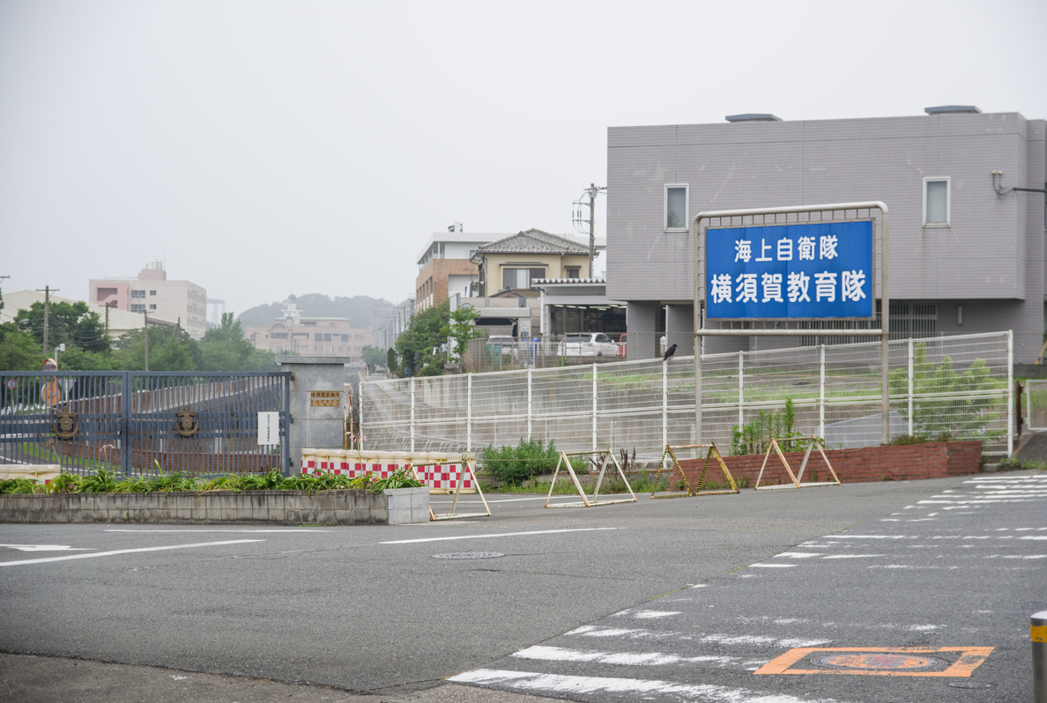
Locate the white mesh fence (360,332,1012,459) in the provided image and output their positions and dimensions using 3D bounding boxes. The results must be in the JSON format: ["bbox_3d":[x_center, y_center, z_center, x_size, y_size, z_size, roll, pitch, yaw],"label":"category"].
[{"bbox_3d":[1.980,1.130,41.070,0.100,2.050,18.100,0,-3,-38],"label":"white mesh fence"}]

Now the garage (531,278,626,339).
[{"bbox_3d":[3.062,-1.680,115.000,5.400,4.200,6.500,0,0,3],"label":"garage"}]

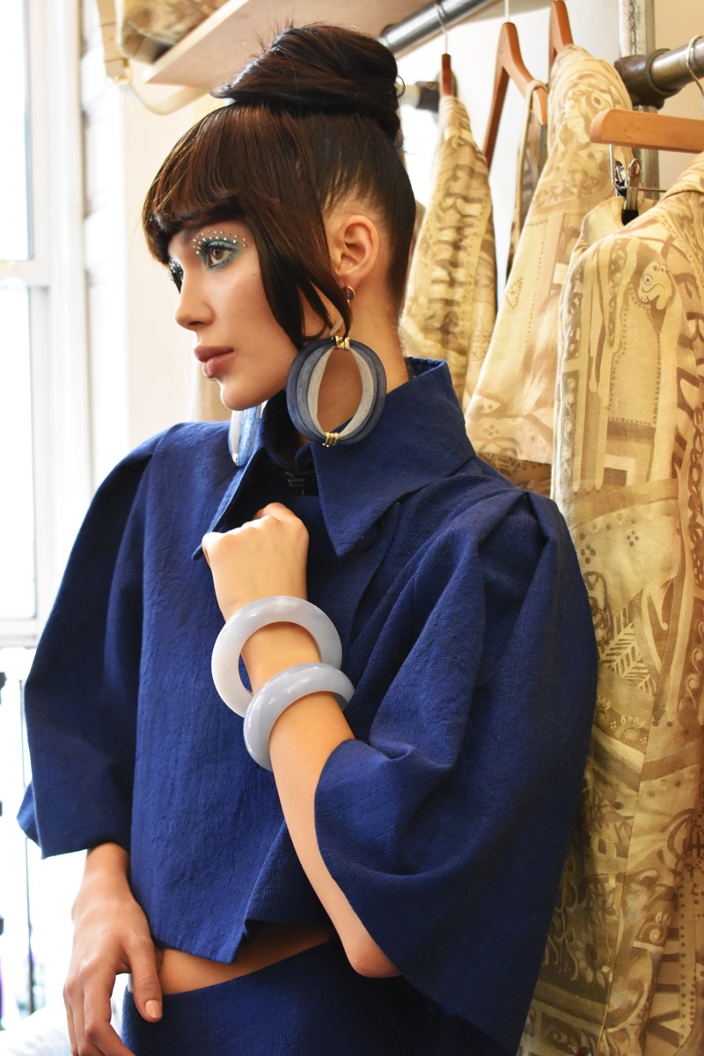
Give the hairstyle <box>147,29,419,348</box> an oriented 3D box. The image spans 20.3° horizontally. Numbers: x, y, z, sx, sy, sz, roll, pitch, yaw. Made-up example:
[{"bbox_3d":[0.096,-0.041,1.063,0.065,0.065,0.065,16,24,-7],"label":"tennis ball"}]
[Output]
[{"bbox_3d":[-0.056,-0.266,1.520,0.215,0.245,0.175,-7,2,-25],"label":"hairstyle"}]

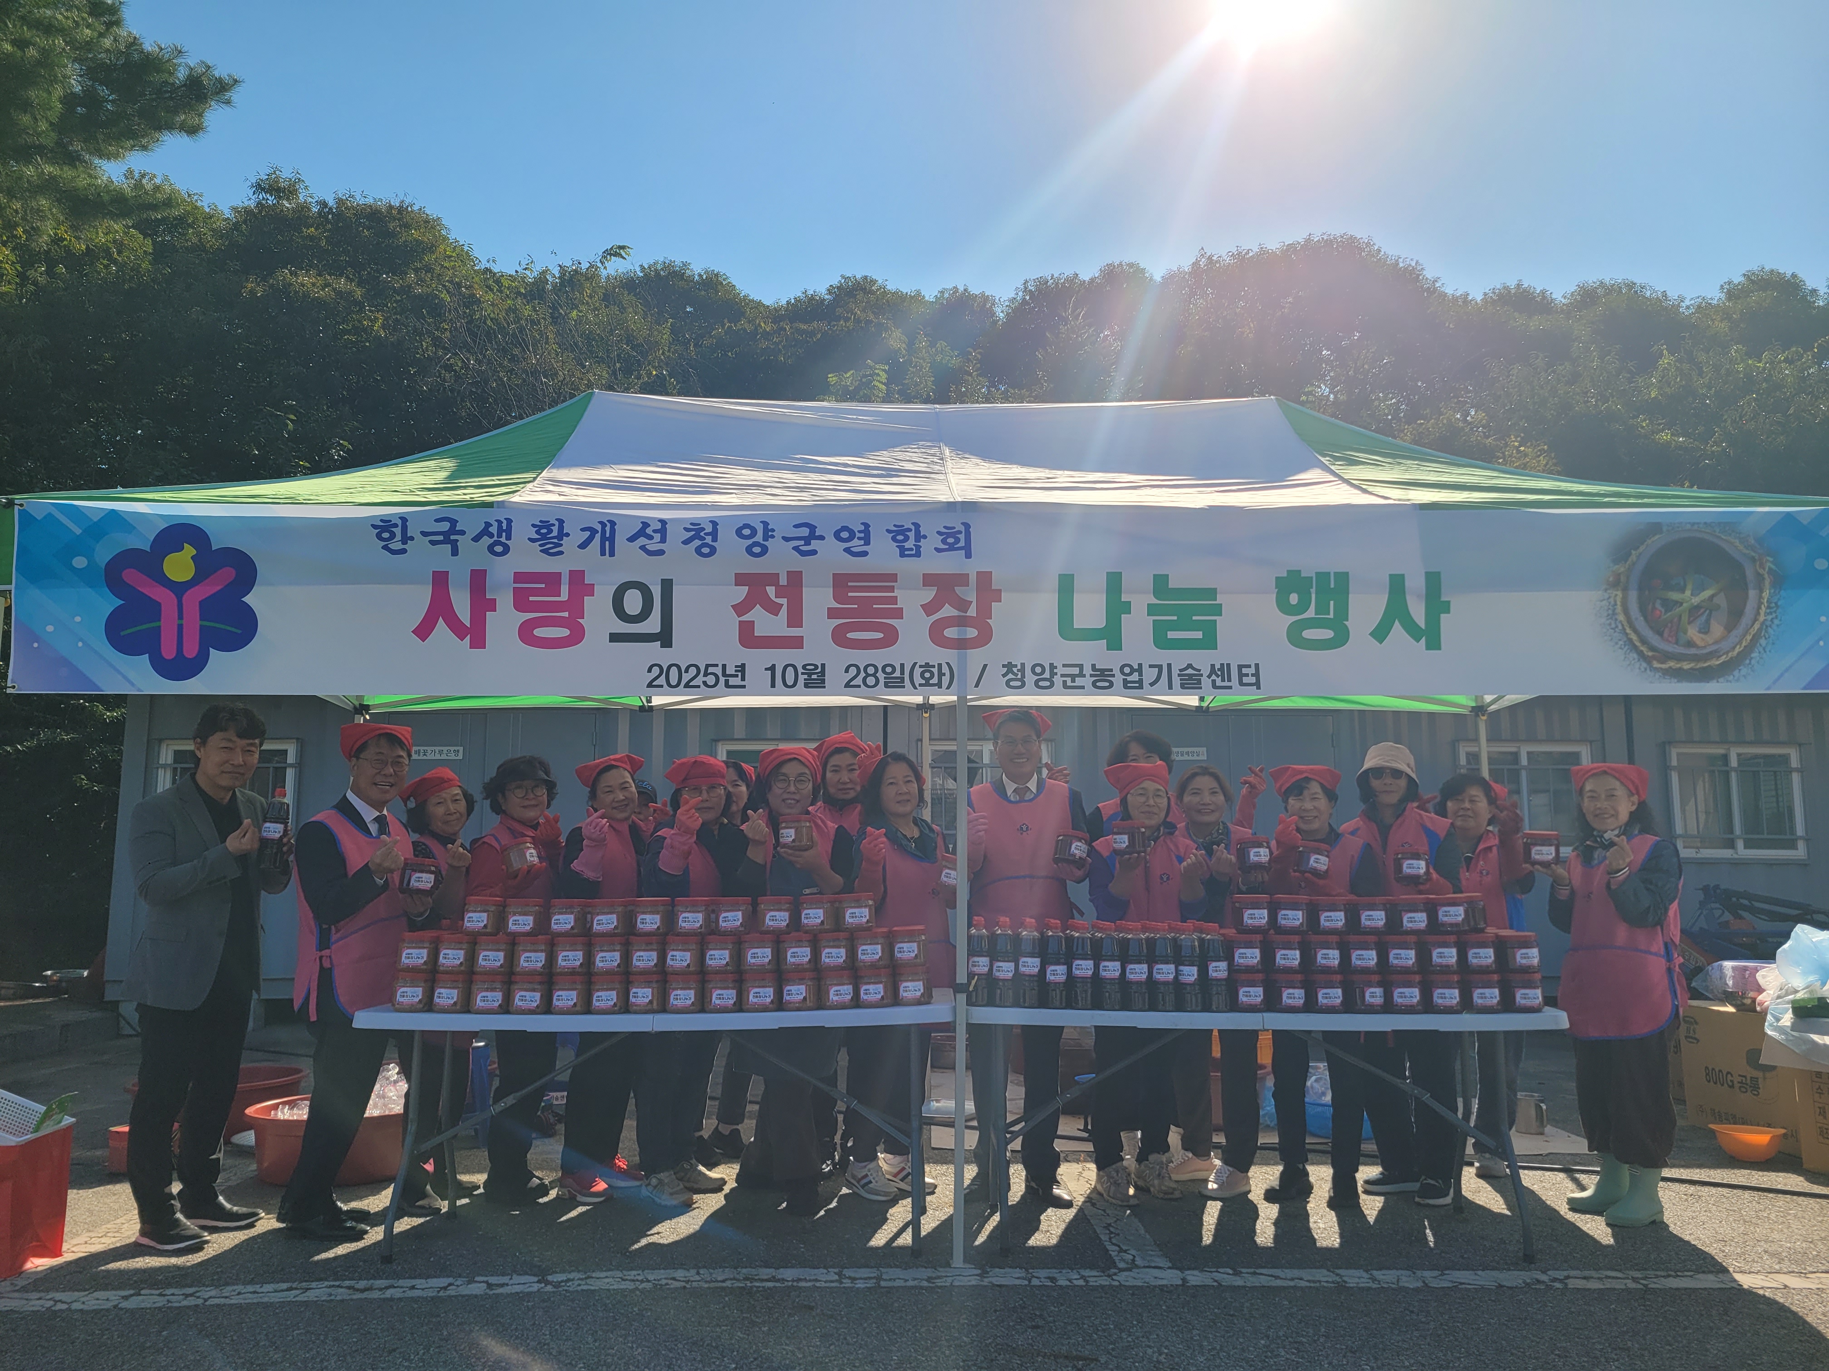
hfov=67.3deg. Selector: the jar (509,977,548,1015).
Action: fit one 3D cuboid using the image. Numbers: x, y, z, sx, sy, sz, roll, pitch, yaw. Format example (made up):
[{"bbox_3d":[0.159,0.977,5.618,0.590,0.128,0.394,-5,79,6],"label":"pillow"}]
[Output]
[{"bbox_3d":[-1.190,0.958,4.240,0.108,0.116,0.108,1,-8,-8],"label":"jar"}]

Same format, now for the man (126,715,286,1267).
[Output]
[{"bbox_3d":[-2.369,0.924,4.605,0.440,1.735,0.480,-5,-10,32],"label":"man"}]

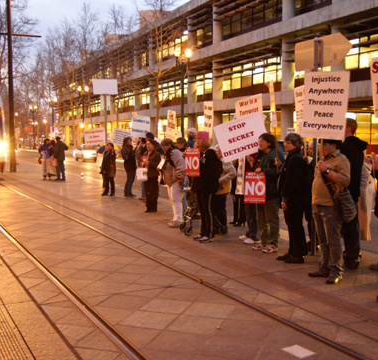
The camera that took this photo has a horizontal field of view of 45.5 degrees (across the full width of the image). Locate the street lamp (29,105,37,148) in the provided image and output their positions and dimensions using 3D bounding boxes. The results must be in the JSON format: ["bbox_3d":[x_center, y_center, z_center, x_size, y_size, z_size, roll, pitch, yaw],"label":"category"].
[{"bbox_3d":[-25.624,-8.776,74.000,1.250,7.218,0.500,-3,6,-30],"label":"street lamp"}]

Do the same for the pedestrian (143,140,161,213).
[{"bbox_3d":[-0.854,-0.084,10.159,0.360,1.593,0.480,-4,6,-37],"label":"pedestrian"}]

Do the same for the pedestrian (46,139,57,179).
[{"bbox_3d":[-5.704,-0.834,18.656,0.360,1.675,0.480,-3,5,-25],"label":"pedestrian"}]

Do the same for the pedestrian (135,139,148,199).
[{"bbox_3d":[-1.287,-0.291,12.222,0.420,1.634,0.480,-2,5,-17],"label":"pedestrian"}]

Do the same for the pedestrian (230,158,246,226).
[{"bbox_3d":[0.919,0.019,8.548,0.360,1.650,0.480,-2,5,-21],"label":"pedestrian"}]

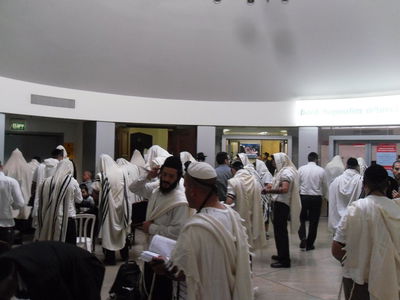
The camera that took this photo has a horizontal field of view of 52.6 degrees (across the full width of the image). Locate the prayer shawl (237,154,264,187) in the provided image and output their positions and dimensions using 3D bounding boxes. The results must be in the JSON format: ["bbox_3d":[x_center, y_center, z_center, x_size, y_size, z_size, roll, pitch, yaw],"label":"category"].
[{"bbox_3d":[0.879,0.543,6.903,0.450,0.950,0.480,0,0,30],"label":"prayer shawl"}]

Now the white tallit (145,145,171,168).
[{"bbox_3d":[-0.746,0.287,7.103,0.480,0.750,0.450,0,0,27],"label":"white tallit"}]

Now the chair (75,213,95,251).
[{"bbox_3d":[-1.765,1.335,6.100,0.450,0.820,0.500,1,-1,0],"label":"chair"}]

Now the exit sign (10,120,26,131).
[{"bbox_3d":[-4.488,-0.598,10.000,0.360,0.210,0.060,1,-2,-14],"label":"exit sign"}]

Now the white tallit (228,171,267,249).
[{"bbox_3d":[0.681,0.861,5.800,0.500,1.140,0.420,2,-2,-23],"label":"white tallit"}]

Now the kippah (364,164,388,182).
[{"bbox_3d":[1.200,0.160,2.750,0.165,0.115,0.175,1,-2,13],"label":"kippah"}]

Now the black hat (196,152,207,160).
[{"bbox_3d":[0.040,0.150,9.600,0.270,0.150,0.290,1,-1,0],"label":"black hat"}]

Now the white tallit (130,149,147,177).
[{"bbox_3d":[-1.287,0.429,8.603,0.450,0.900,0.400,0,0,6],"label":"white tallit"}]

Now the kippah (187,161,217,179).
[{"bbox_3d":[0.014,0.110,2.200,0.165,0.090,0.165,10,5,-1],"label":"kippah"}]

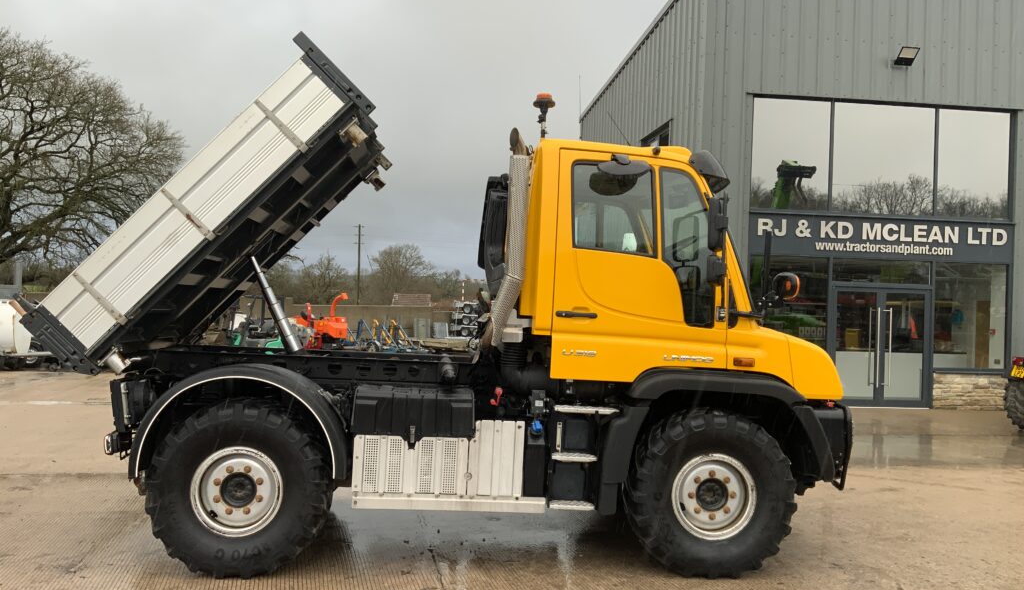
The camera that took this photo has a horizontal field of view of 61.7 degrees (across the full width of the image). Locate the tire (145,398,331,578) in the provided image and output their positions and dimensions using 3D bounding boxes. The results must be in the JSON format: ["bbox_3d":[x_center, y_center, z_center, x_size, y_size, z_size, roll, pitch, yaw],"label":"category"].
[{"bbox_3d":[-1.682,1.189,5.363,1.075,1.075,0.390,2,0,-7],"label":"tire"}]

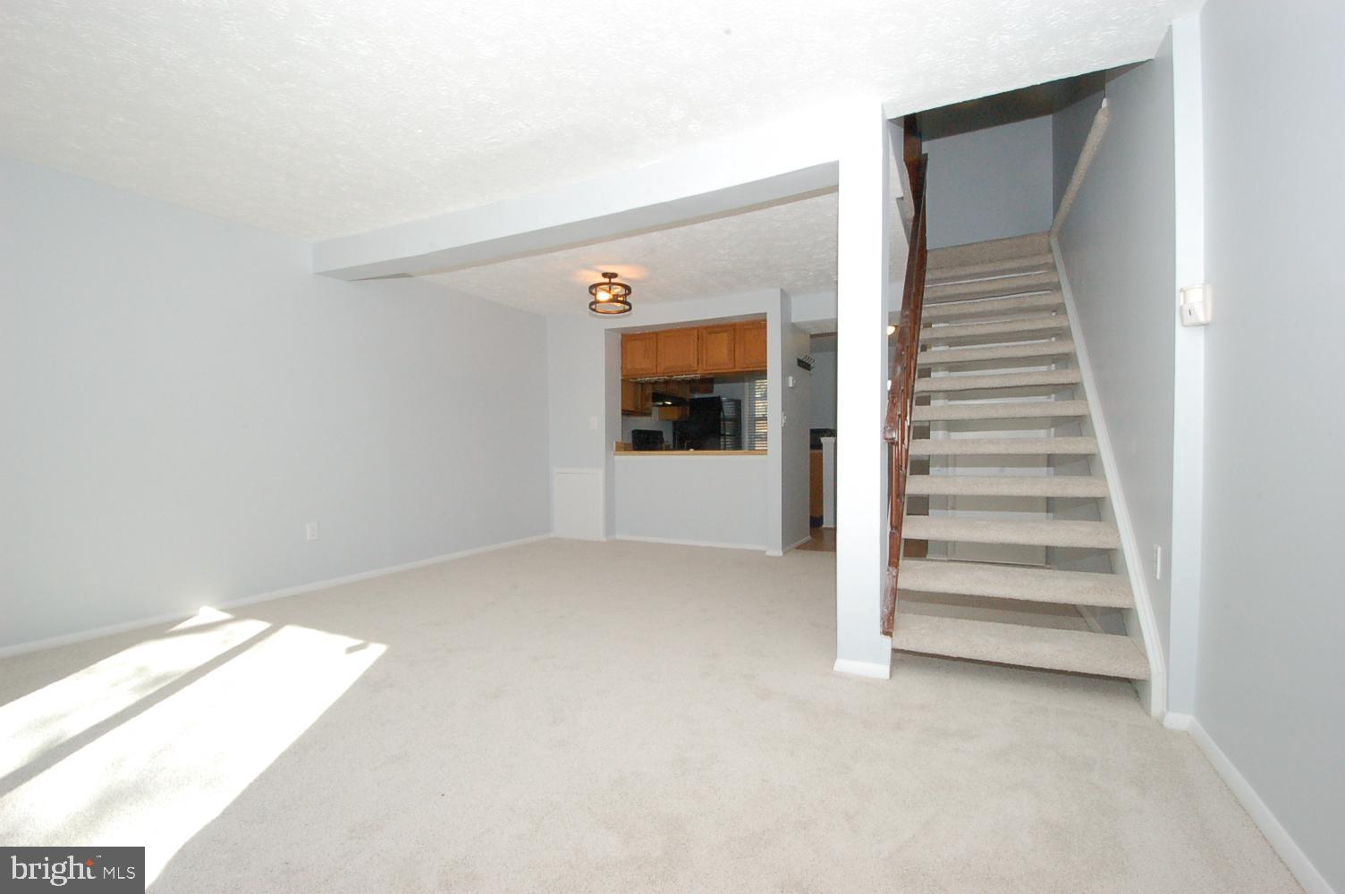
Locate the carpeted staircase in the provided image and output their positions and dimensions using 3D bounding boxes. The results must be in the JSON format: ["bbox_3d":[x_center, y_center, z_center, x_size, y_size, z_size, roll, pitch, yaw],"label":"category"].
[{"bbox_3d":[1.969,-0.371,3.369,0.880,2.620,2.700,0,0,27],"label":"carpeted staircase"}]

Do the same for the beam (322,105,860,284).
[{"bbox_3d":[-0.867,-1.336,3.326,3.630,0.220,0.180,0,0,26],"label":"beam"}]

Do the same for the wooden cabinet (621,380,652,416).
[{"bbox_3d":[-0.603,-0.780,7.064,0.330,0.760,0.760,0,0,27],"label":"wooden cabinet"}]

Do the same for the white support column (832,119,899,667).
[{"bbox_3d":[0.862,-0.233,2.503,0.201,2.432,0.241,0,1,27],"label":"white support column"}]

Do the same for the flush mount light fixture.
[{"bbox_3d":[-0.523,-1.306,4.732,0.356,0.300,0.356,0,0,0],"label":"flush mount light fixture"}]

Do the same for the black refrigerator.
[{"bbox_3d":[0.556,0.103,8.808,0.780,1.700,0.790,0,0,27],"label":"black refrigerator"}]

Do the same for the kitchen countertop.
[{"bbox_3d":[0.259,0.061,5.798,1.680,0.055,0.550,0,0,27],"label":"kitchen countertop"}]

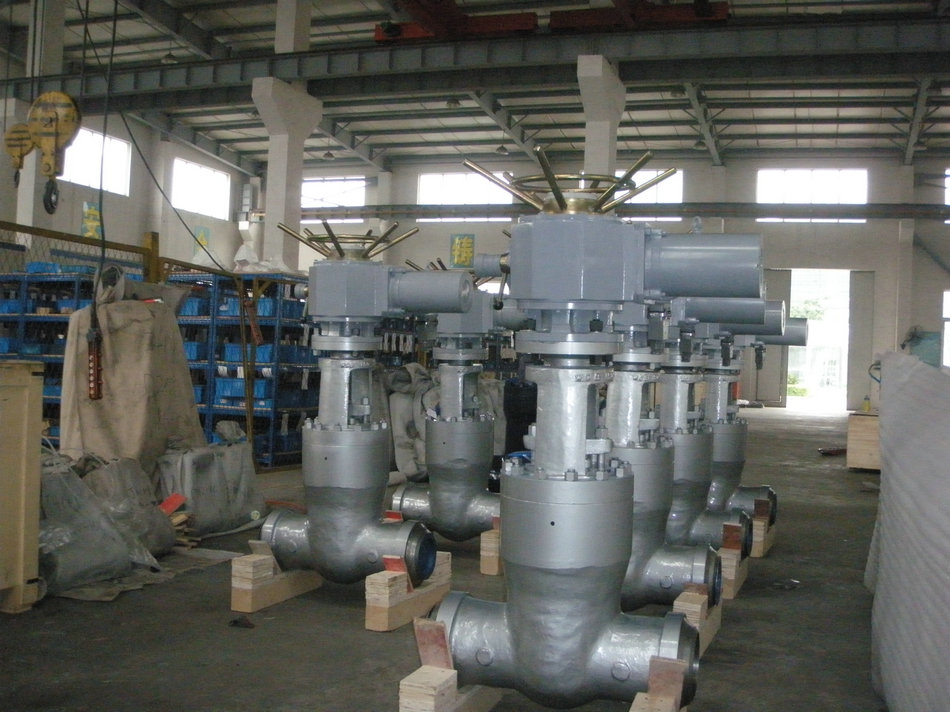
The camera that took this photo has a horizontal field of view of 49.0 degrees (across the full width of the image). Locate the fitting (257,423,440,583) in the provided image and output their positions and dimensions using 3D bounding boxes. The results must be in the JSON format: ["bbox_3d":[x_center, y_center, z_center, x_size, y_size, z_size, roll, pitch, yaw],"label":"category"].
[{"bbox_3d":[-0.824,0.928,6.516,1.103,1.000,0.541,2,-1,17],"label":"fitting"}]

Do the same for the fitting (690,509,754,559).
[{"bbox_3d":[1.802,1.285,7.539,0.351,0.369,0.369,2,-1,19],"label":"fitting"}]

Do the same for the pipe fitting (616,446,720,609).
[{"bbox_3d":[0.859,0.975,6.033,1.103,1.000,0.541,2,-1,17],"label":"pipe fitting"}]

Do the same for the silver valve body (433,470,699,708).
[{"bbox_3d":[0.362,0.936,4.249,1.103,1.000,0.541,2,-1,16],"label":"silver valve body"}]

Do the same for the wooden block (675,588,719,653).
[{"bbox_3d":[1.280,1.488,5.945,0.140,0.285,0.710,2,-1,20],"label":"wooden block"}]

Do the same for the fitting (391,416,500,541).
[{"bbox_3d":[-0.135,0.973,8.280,1.103,1.000,0.541,2,-1,18],"label":"fitting"}]

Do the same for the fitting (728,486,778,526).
[{"bbox_3d":[2.505,1.330,9.257,0.351,0.369,0.369,2,-1,17],"label":"fitting"}]

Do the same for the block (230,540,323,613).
[{"bbox_3d":[-1.256,1.369,6.707,0.140,0.380,0.820,2,-1,20],"label":"block"}]

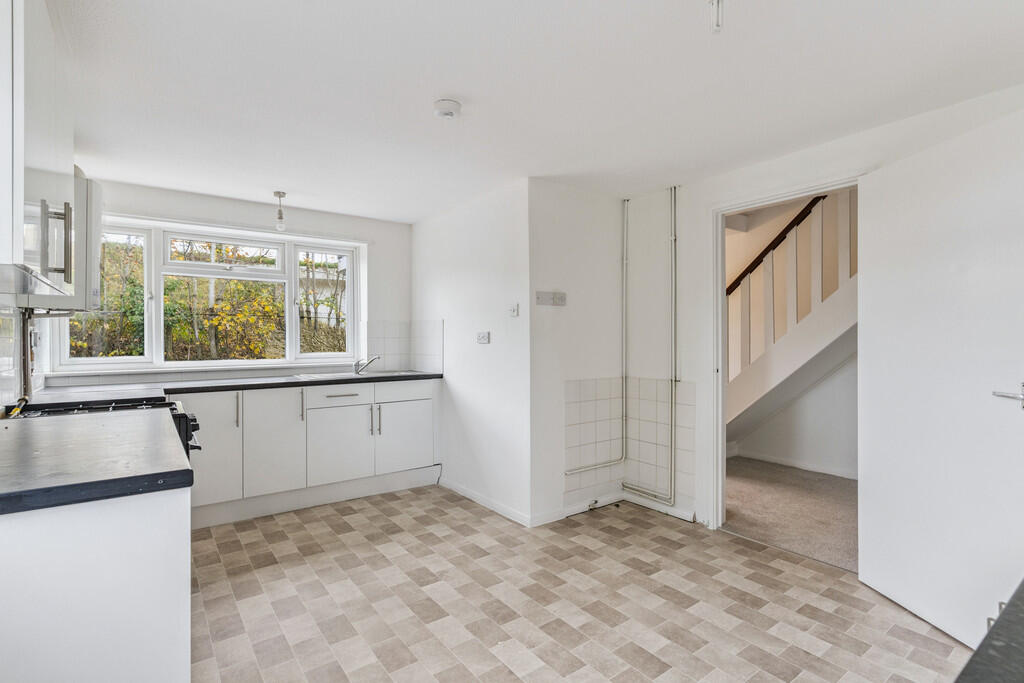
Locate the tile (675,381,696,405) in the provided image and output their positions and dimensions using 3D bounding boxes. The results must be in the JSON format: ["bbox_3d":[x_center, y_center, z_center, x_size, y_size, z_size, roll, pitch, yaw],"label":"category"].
[{"bbox_3d":[1.178,0.352,3.267,0.010,0.151,0.151,0,0,-37],"label":"tile"}]

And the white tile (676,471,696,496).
[{"bbox_3d":[1.179,0.964,3.270,0.010,0.151,0.151,0,0,-37],"label":"white tile"}]

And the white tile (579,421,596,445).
[{"bbox_3d":[0.540,0.650,3.438,0.150,0.150,0.008,0,0,-37],"label":"white tile"}]

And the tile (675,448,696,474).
[{"bbox_3d":[1.178,0.811,3.269,0.010,0.151,0.151,0,0,-37],"label":"tile"}]

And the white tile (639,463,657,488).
[{"bbox_3d":[0.982,0.949,3.464,0.010,0.150,0.150,0,0,-36],"label":"white tile"}]

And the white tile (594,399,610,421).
[{"bbox_3d":[0.662,0.498,3.528,0.150,0.150,0.008,0,0,-37],"label":"white tile"}]

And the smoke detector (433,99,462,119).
[{"bbox_3d":[-0.295,-1.062,2.230,0.125,0.040,0.125,0,0,0],"label":"smoke detector"}]

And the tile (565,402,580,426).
[{"bbox_3d":[0.418,0.498,3.347,0.150,0.150,0.008,0,0,-37],"label":"tile"}]

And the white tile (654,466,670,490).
[{"bbox_3d":[1.071,0.949,3.340,0.010,0.150,0.150,0,0,-36],"label":"white tile"}]

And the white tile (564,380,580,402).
[{"bbox_3d":[0.418,0.346,3.347,0.150,0.150,0.008,0,0,-37],"label":"white tile"}]

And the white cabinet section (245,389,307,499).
[{"bbox_3d":[-1.750,0.677,3.482,0.390,0.710,0.500,0,0,-37],"label":"white cabinet section"}]

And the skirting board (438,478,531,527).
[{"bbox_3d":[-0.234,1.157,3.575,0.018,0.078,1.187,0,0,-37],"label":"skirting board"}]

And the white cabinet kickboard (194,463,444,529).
[{"bbox_3d":[-1.373,1.127,3.594,1.842,0.157,0.018,0,0,-36],"label":"white cabinet kickboard"}]

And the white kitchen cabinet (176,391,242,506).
[{"bbox_3d":[-2.125,0.683,3.341,0.399,0.721,0.580,0,0,-36],"label":"white kitchen cabinet"}]

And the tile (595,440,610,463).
[{"bbox_3d":[0.662,0.802,3.529,0.150,0.150,0.008,0,0,-37],"label":"tile"}]

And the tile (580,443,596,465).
[{"bbox_3d":[0.537,0.801,3.416,0.150,0.150,0.010,0,0,-36],"label":"tile"}]

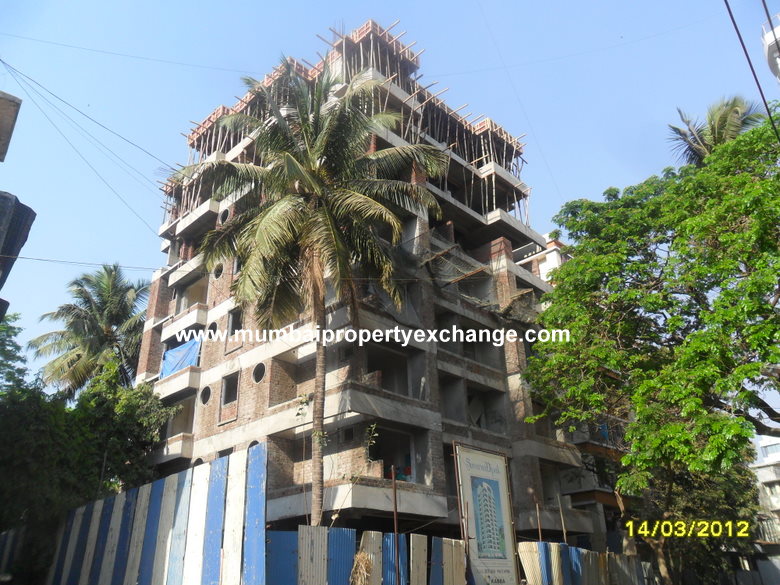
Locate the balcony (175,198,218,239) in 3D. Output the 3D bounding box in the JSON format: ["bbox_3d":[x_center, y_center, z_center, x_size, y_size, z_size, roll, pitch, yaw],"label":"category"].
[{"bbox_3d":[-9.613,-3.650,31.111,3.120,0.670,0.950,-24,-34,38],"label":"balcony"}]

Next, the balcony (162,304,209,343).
[{"bbox_3d":[-9.177,1.552,27.638,2.984,1.054,0.800,-24,-34,37],"label":"balcony"}]

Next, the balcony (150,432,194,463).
[{"bbox_3d":[-9.172,6.786,25.930,2.900,0.950,0.950,-24,-34,38],"label":"balcony"}]

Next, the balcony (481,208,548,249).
[{"bbox_3d":[6.856,-3.220,33.164,1.150,0.670,4.400,-24,-34,38],"label":"balcony"}]

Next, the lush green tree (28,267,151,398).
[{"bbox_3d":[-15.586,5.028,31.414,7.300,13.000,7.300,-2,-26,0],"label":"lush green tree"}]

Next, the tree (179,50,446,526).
[{"bbox_3d":[-2.084,0.492,15.272,7.500,16.100,7.400,-2,-27,0],"label":"tree"}]

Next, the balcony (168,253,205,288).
[{"bbox_3d":[-9.517,-0.998,29.812,3.120,0.660,0.950,-24,-34,38],"label":"balcony"}]

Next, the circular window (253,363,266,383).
[{"bbox_3d":[-4.942,3.068,23.232,0.870,0.860,0.180,-24,-34,38],"label":"circular window"}]

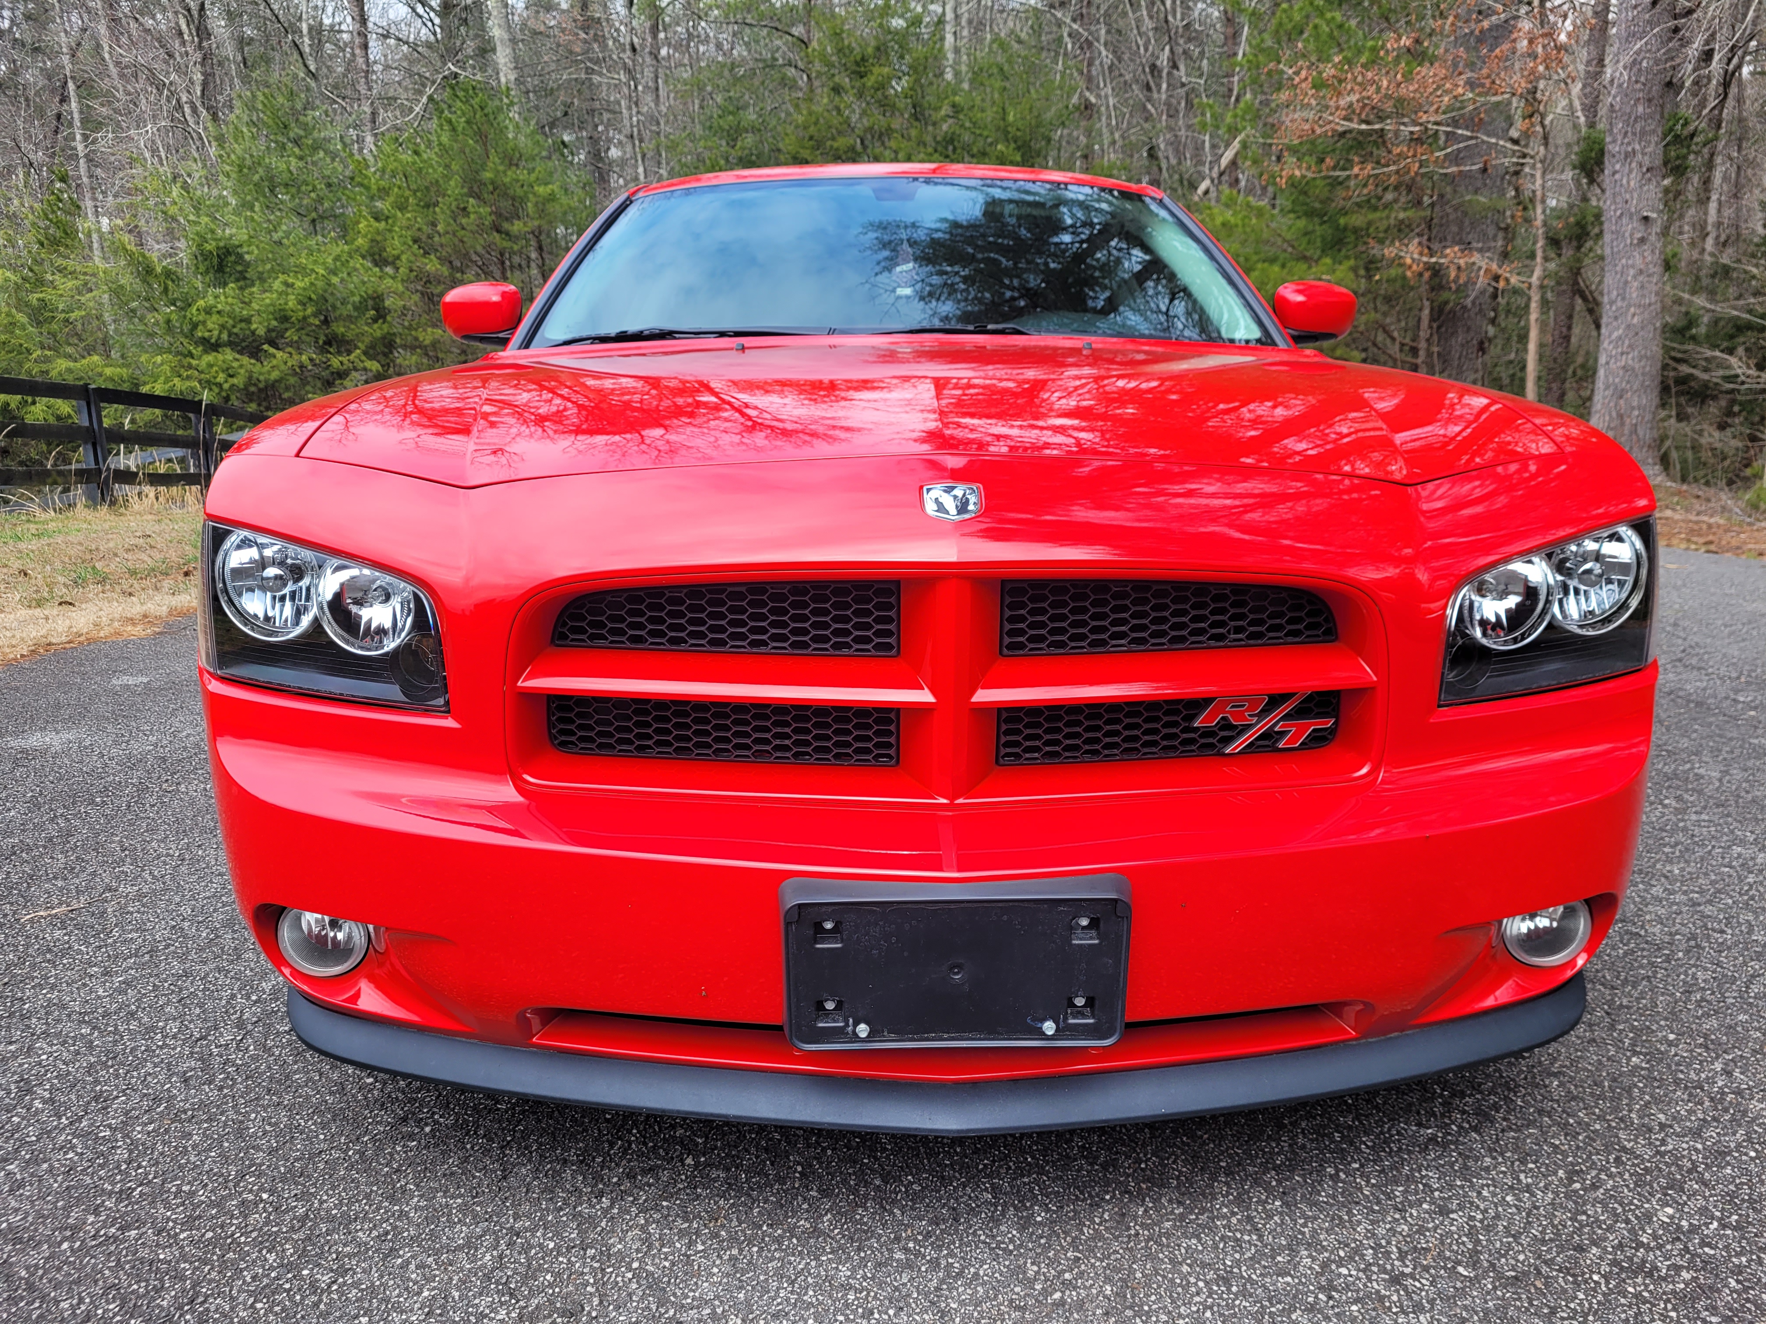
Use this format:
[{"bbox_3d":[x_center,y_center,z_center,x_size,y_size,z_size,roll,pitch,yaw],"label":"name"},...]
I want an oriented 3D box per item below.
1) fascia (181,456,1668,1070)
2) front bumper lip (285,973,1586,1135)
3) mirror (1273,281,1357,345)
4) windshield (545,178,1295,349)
[{"bbox_3d":[0.061,0.084,1.496,1.830,0.610,0.560,0,11,-1],"label":"fascia"},{"bbox_3d":[0.062,0.390,1.466,1.530,0.090,0.390,0,11,-1],"label":"front bumper lip"},{"bbox_3d":[1.008,-0.817,3.090,0.220,0.155,0.160,0,11,-1],"label":"mirror"},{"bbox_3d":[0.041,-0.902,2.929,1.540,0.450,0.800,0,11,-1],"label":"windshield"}]

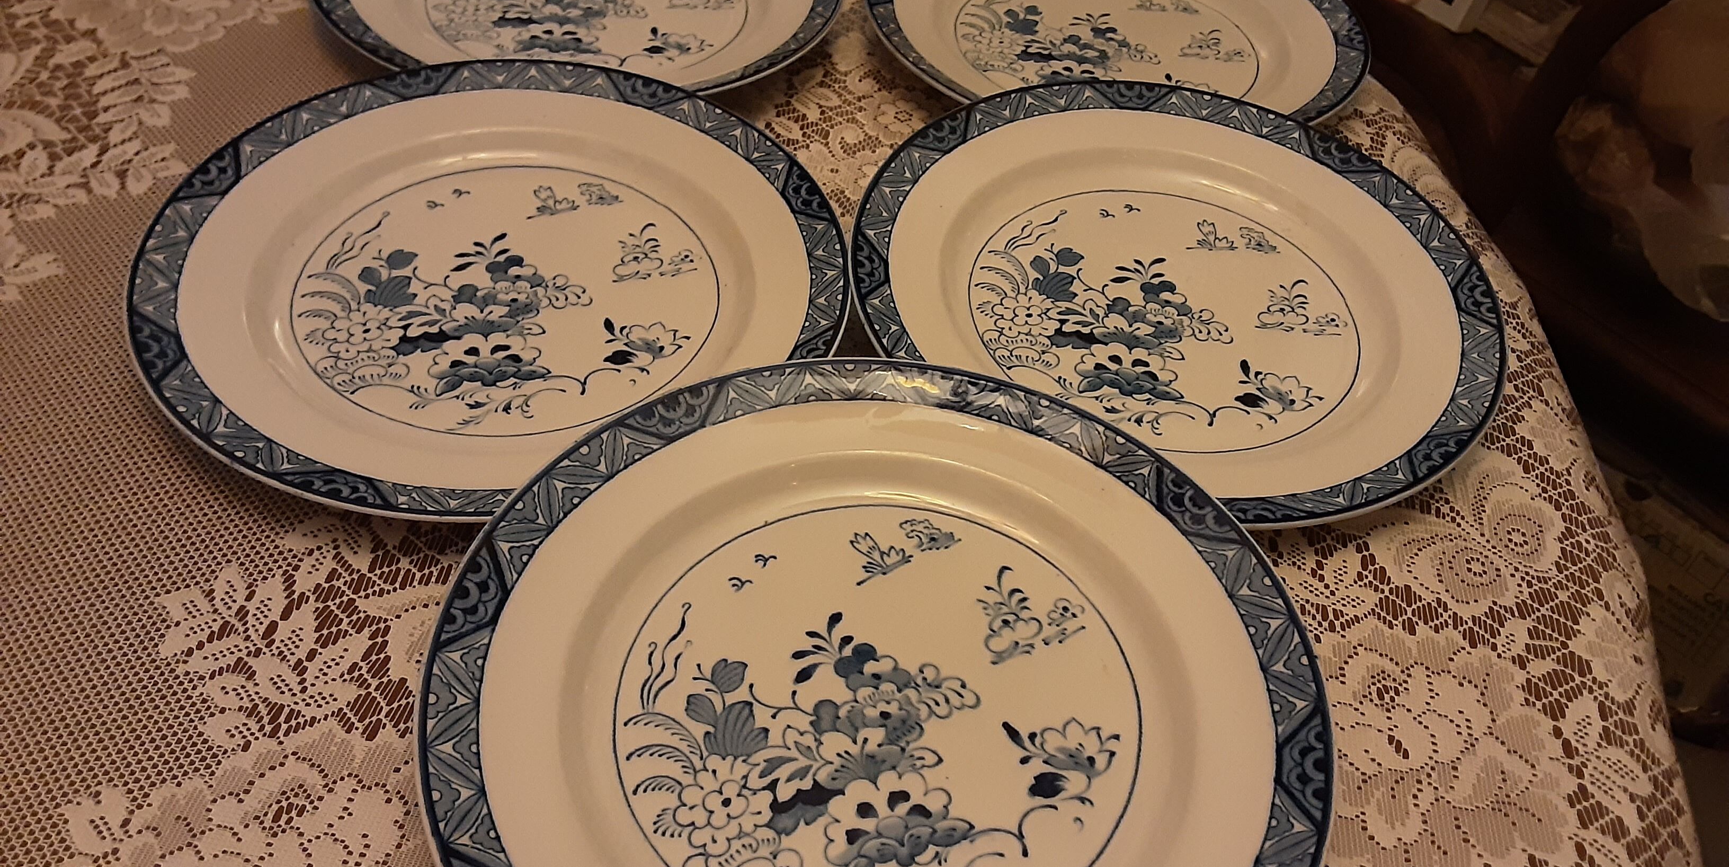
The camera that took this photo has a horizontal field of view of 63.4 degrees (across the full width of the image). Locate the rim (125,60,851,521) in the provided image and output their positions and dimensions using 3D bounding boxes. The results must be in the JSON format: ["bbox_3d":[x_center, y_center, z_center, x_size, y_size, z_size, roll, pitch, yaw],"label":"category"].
[{"bbox_3d":[-0.132,-0.058,0.517,0.252,0.026,0.252,4,46,-4],"label":"rim"}]

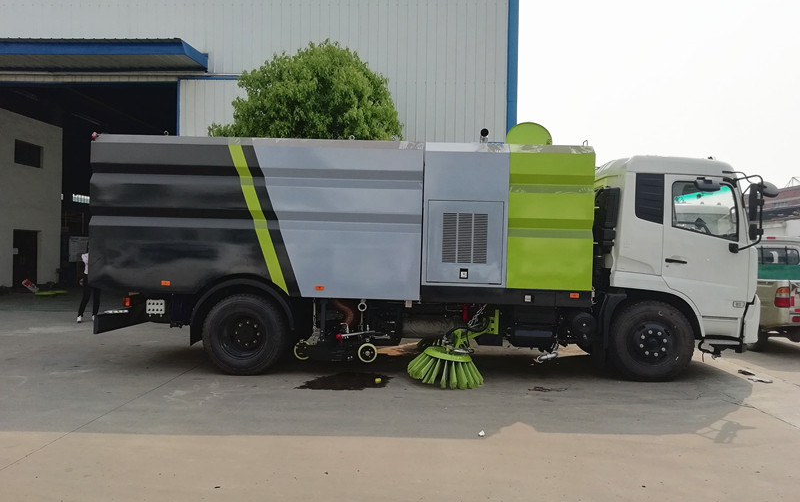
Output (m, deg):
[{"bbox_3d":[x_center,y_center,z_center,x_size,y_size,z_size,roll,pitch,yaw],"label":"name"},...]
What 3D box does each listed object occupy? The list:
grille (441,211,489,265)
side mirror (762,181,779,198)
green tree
[{"bbox_3d":[0.790,-0.154,7.302,0.555,0.610,0.040,1,0,1],"label":"grille"},{"bbox_3d":[4.465,-0.741,7.242,0.200,0.180,0.220,1,0,32],"label":"side mirror"},{"bbox_3d":[-1.868,-1.325,11.997,3.900,5.700,3.800,1,0,1],"label":"green tree"}]

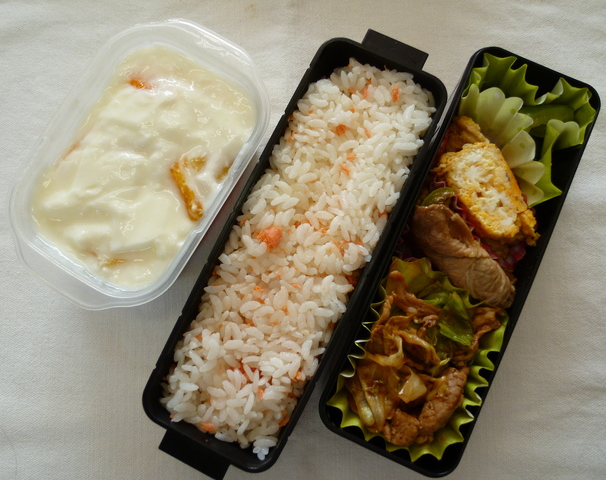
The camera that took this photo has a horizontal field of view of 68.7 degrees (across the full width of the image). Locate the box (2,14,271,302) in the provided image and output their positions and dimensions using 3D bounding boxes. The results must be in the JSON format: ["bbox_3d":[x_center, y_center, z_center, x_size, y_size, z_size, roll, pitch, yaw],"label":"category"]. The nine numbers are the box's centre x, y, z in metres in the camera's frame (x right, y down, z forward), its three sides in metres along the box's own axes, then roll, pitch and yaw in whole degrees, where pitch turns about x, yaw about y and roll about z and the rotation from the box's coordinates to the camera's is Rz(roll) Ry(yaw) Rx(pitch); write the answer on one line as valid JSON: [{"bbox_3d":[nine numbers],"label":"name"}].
[{"bbox_3d":[-0.077,-0.036,0.236,0.092,0.047,0.147,29,84,4],"label":"box"}]

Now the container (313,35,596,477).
[{"bbox_3d":[0.076,0.007,0.229,0.067,0.047,0.199,25,84,4],"label":"container"}]

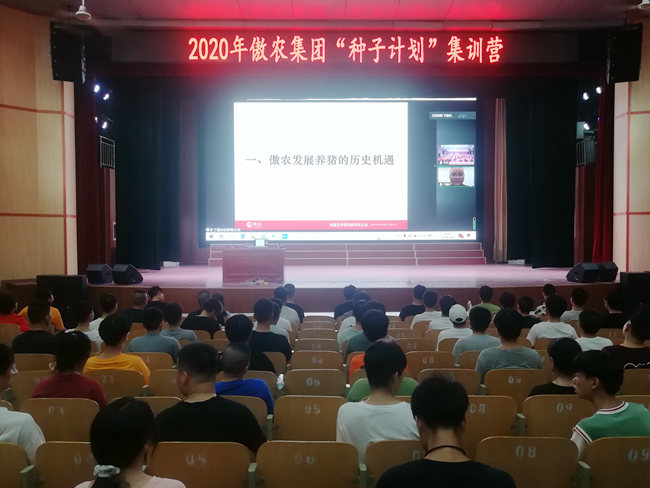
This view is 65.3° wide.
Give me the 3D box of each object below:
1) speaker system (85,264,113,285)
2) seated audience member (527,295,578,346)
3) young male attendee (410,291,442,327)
[{"bbox_3d":[-5.476,0.746,12.400,0.600,0.450,0.480,0,1,32],"label":"speaker system"},{"bbox_3d":[2.623,1.240,6.126,0.550,1.313,0.750,0,1,0],"label":"seated audience member"},{"bbox_3d":[1.422,1.256,7.298,0.490,1.236,0.680,0,2,0],"label":"young male attendee"}]

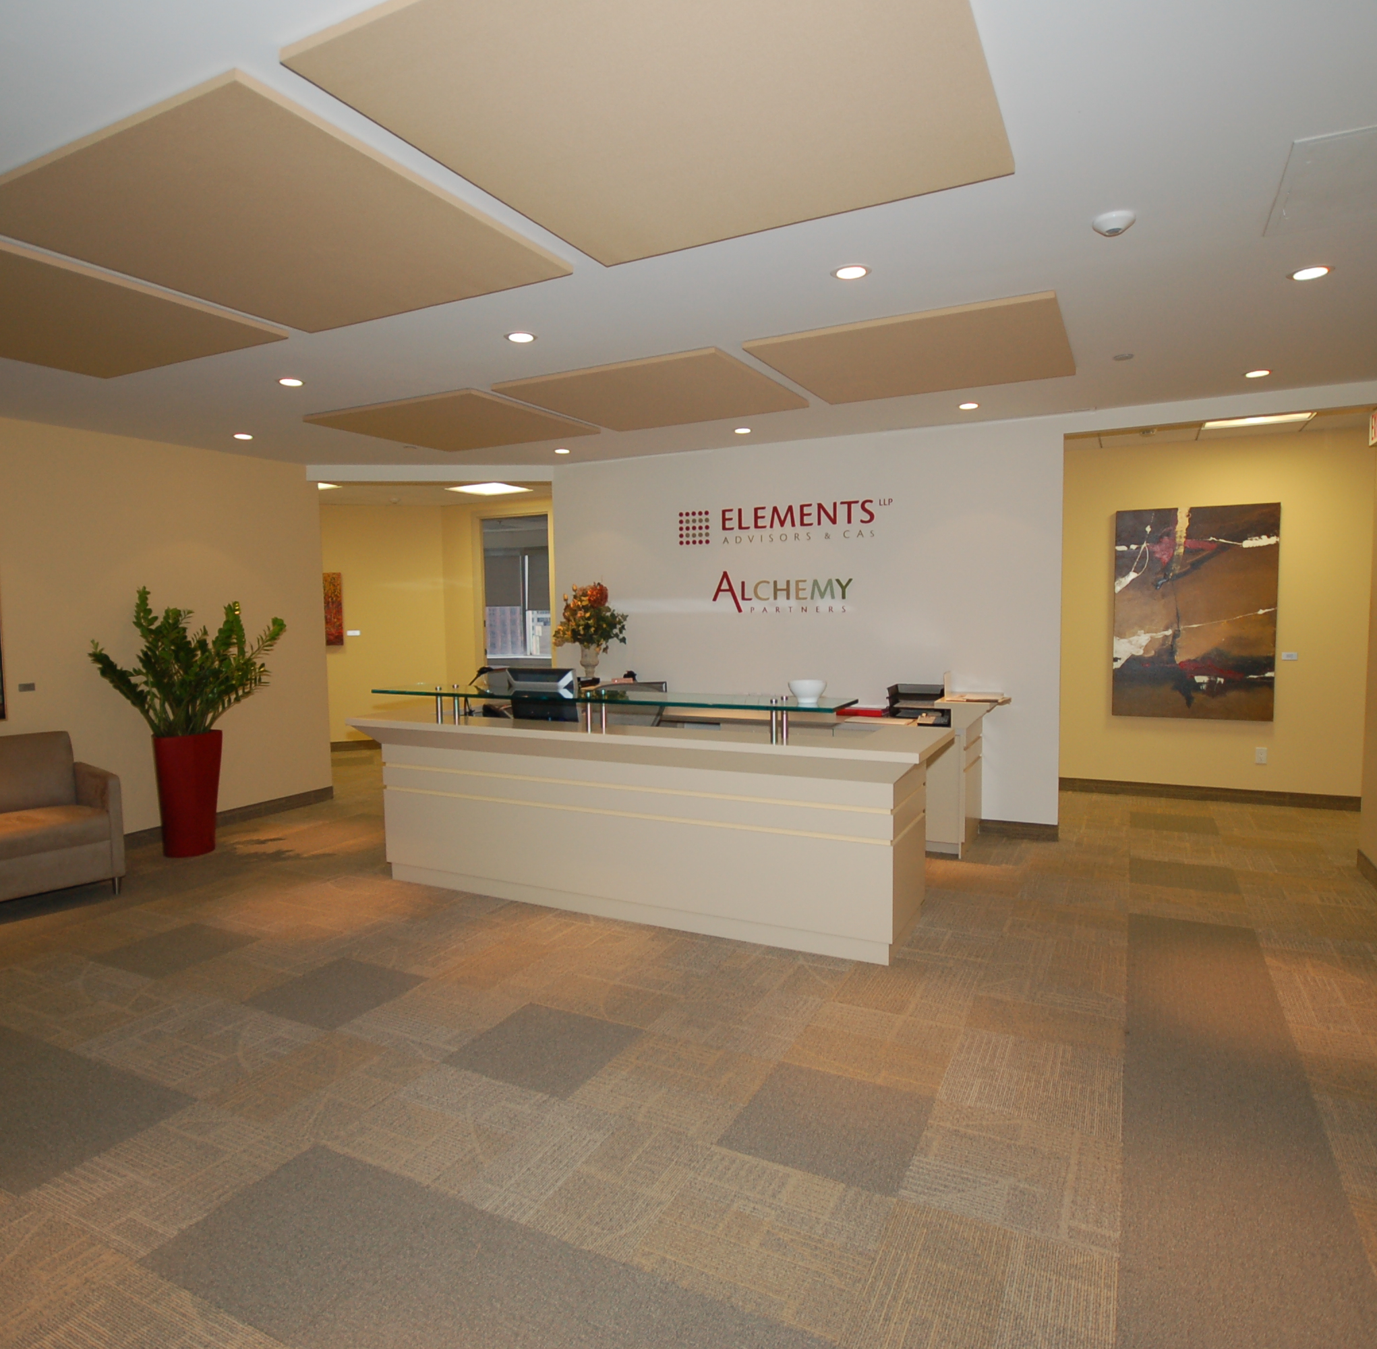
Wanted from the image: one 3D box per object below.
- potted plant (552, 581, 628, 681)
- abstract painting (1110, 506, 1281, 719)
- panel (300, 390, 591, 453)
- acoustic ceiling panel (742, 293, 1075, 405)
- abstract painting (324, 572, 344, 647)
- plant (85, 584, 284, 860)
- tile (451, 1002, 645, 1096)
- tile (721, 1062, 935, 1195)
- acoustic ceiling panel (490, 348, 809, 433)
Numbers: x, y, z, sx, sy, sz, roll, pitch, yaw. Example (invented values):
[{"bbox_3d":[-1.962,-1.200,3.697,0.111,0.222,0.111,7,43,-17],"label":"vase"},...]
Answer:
[{"bbox_3d":[-0.724,-0.320,6.199,0.520,0.740,0.480,-1,4,0],"label":"potted plant"},{"bbox_3d":[3.804,-0.456,6.367,1.050,1.585,0.040,1,5,28],"label":"abstract painting"},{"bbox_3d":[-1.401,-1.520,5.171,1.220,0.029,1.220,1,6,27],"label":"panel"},{"bbox_3d":[1.062,-1.447,3.864,1.220,0.035,1.200,1,5,28],"label":"acoustic ceiling panel"},{"bbox_3d":[-3.831,-0.672,8.799,0.420,0.762,0.040,-2,5,-9],"label":"abstract painting"},{"bbox_3d":[-3.212,0.298,5.503,0.920,1.720,1.080,1,5,28],"label":"plant"},{"bbox_3d":[-0.490,1.298,2.939,0.500,0.008,0.500,1,6,27],"label":"tile"},{"bbox_3d":[0.424,1.318,2.489,0.500,0.008,0.500,1,6,27],"label":"tile"},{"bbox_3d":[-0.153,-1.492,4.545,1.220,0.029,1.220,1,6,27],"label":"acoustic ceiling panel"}]

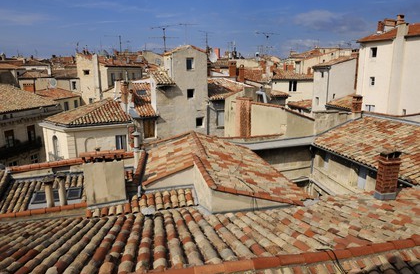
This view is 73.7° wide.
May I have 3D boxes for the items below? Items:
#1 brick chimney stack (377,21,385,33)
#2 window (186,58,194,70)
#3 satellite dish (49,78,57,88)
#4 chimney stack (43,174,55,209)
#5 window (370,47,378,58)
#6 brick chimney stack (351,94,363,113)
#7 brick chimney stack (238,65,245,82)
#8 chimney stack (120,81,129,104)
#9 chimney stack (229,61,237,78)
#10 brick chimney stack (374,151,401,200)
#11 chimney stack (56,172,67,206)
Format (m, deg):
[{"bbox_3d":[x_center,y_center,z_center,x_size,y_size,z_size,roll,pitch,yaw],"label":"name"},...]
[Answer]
[{"bbox_3d":[16.441,-10.530,27.000,0.440,1.100,0.440,-10,14,-41],"label":"brick chimney stack"},{"bbox_3d":[-1.653,-6.243,23.800,0.670,0.970,0.200,-5,12,-24],"label":"window"},{"bbox_3d":[-16.573,-5.742,29.500,0.900,1.000,0.220,2,11,15],"label":"satellite dish"},{"bbox_3d":[-4.599,1.580,8.000,0.270,0.900,0.250,-5,12,-25],"label":"chimney stack"},{"bbox_3d":[14.688,-7.536,25.000,0.200,0.880,0.570,-10,14,-41],"label":"window"},{"bbox_3d":[7.859,-1.767,14.950,0.370,0.980,0.330,-2,11,-10],"label":"brick chimney stack"},{"bbox_3d":[3.000,-5.996,26.500,0.410,1.450,0.410,-4,11,-20],"label":"brick chimney stack"},{"bbox_3d":[-6.474,-3.358,21.200,0.440,1.600,0.440,-7,13,-31],"label":"chimney stack"},{"bbox_3d":[2.184,-6.495,27.000,0.550,1.450,0.450,-4,11,-20],"label":"chimney stack"},{"bbox_3d":[4.847,1.053,7.641,0.480,1.340,0.290,-3,11,-11],"label":"brick chimney stack"},{"bbox_3d":[-4.328,1.511,8.200,0.250,0.970,0.250,-5,12,-25],"label":"chimney stack"}]

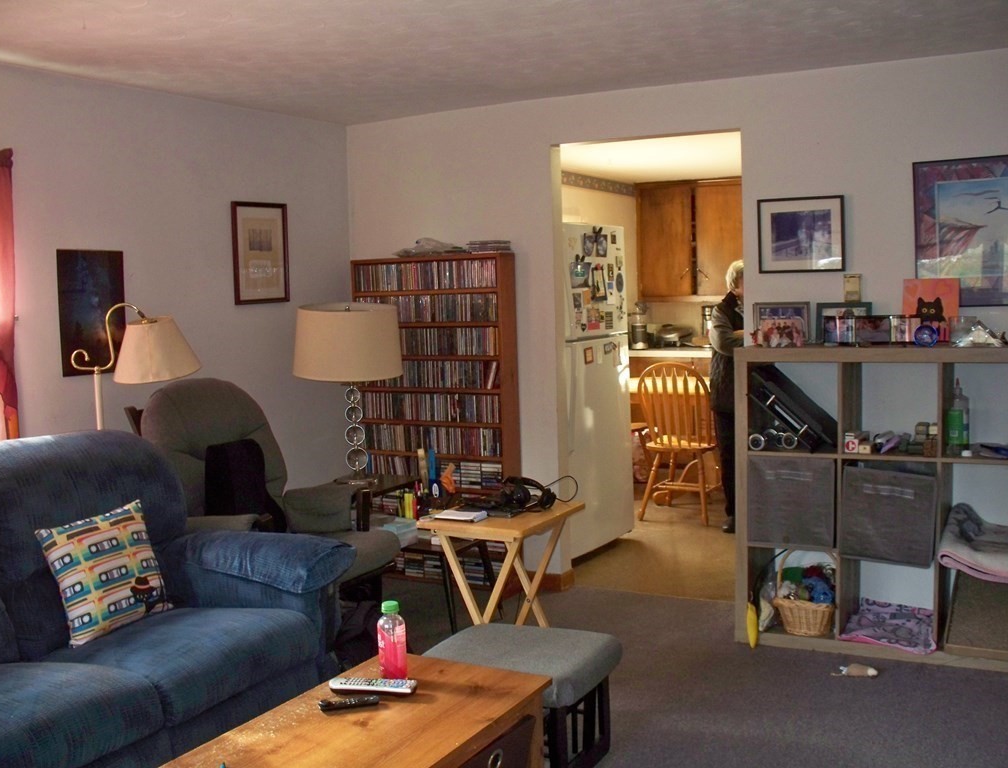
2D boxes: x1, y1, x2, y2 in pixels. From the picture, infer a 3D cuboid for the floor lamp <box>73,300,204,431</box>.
[{"bbox_3d":[-1.241,0.430,3.603,0.460,1.430,0.320,-1,6,9],"label":"floor lamp"}]

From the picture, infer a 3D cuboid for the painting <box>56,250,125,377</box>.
[{"bbox_3d":[-1.453,-0.253,3.686,0.020,0.440,0.292,1,7,26],"label":"painting"}]

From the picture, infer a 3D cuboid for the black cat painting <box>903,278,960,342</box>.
[{"bbox_3d":[1.579,-0.269,3.825,0.195,0.243,0.020,1,-8,29],"label":"black cat painting"}]

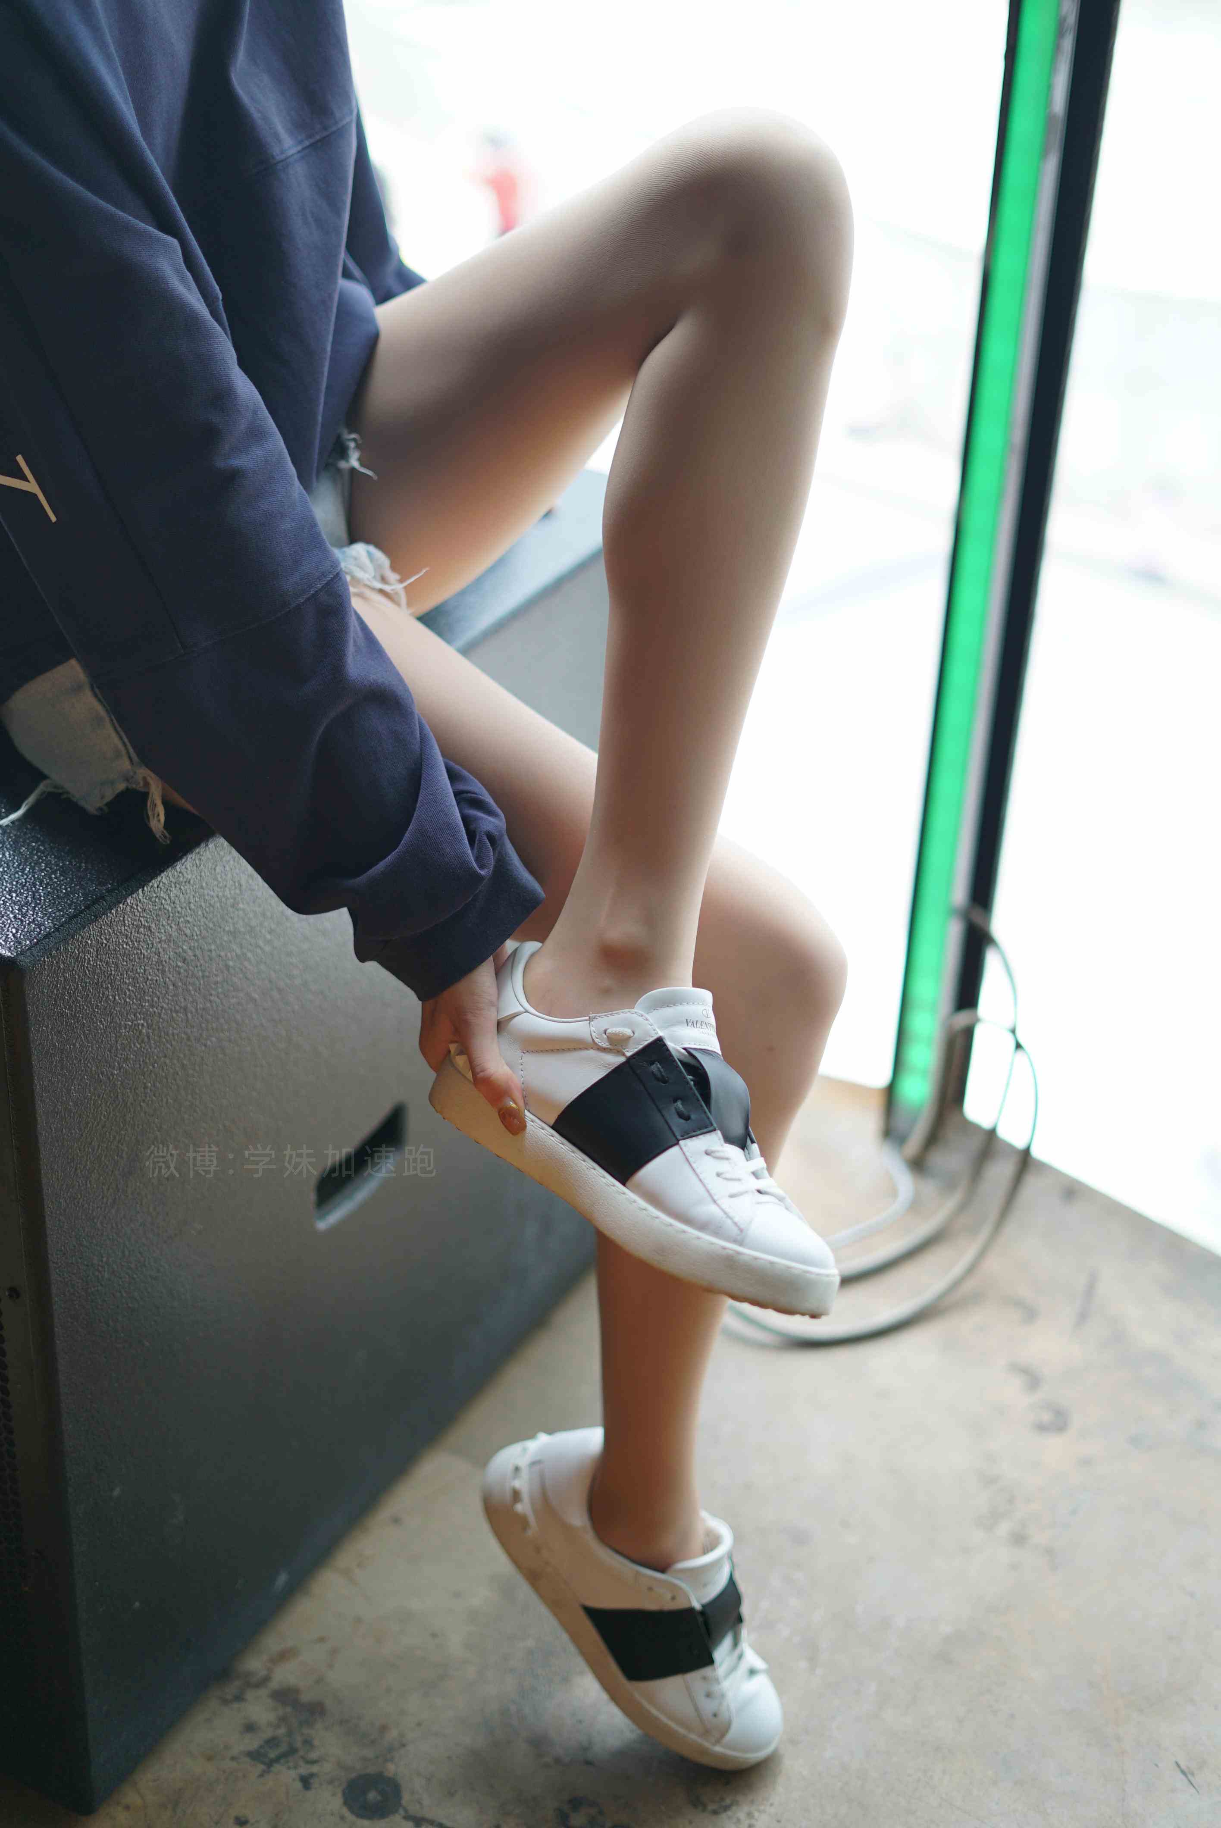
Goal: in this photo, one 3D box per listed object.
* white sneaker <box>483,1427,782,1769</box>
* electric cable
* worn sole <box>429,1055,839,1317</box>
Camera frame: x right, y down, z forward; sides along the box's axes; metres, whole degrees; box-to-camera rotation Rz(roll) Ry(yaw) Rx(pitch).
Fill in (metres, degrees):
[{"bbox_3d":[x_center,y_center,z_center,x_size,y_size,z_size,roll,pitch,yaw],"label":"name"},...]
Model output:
[{"bbox_3d":[0.034,0.428,1.600,0.265,0.120,0.100,44,37,-11],"label":"white sneaker"},{"bbox_3d":[0.220,0.162,2.099,0.305,0.235,0.345,3,29,0],"label":"electric cable"},{"bbox_3d":[0.013,0.141,1.310,0.265,0.038,0.098,26,2,30],"label":"worn sole"}]

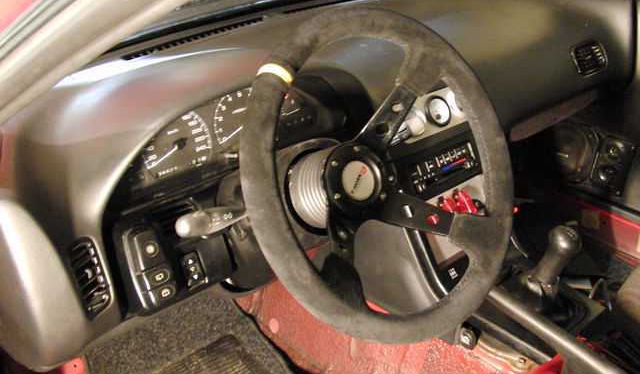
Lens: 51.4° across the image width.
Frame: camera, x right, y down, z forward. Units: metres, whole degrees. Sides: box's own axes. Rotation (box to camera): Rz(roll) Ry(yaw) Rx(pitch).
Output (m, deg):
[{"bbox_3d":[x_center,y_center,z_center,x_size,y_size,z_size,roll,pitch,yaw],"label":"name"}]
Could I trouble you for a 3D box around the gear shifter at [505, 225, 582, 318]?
[{"bbox_3d":[0.359,0.128,1.020,0.085,0.150,0.105,-22,43,-35],"label":"gear shifter"}]

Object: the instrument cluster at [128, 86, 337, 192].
[{"bbox_3d":[-0.119,-0.081,0.914,0.335,0.113,0.065,-21,8,-35],"label":"instrument cluster"}]

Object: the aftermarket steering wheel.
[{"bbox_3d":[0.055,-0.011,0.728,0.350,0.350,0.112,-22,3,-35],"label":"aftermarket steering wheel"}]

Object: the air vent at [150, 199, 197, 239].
[{"bbox_3d":[-0.170,0.037,0.790,0.062,0.047,0.025,-22,21,-35],"label":"air vent"}]

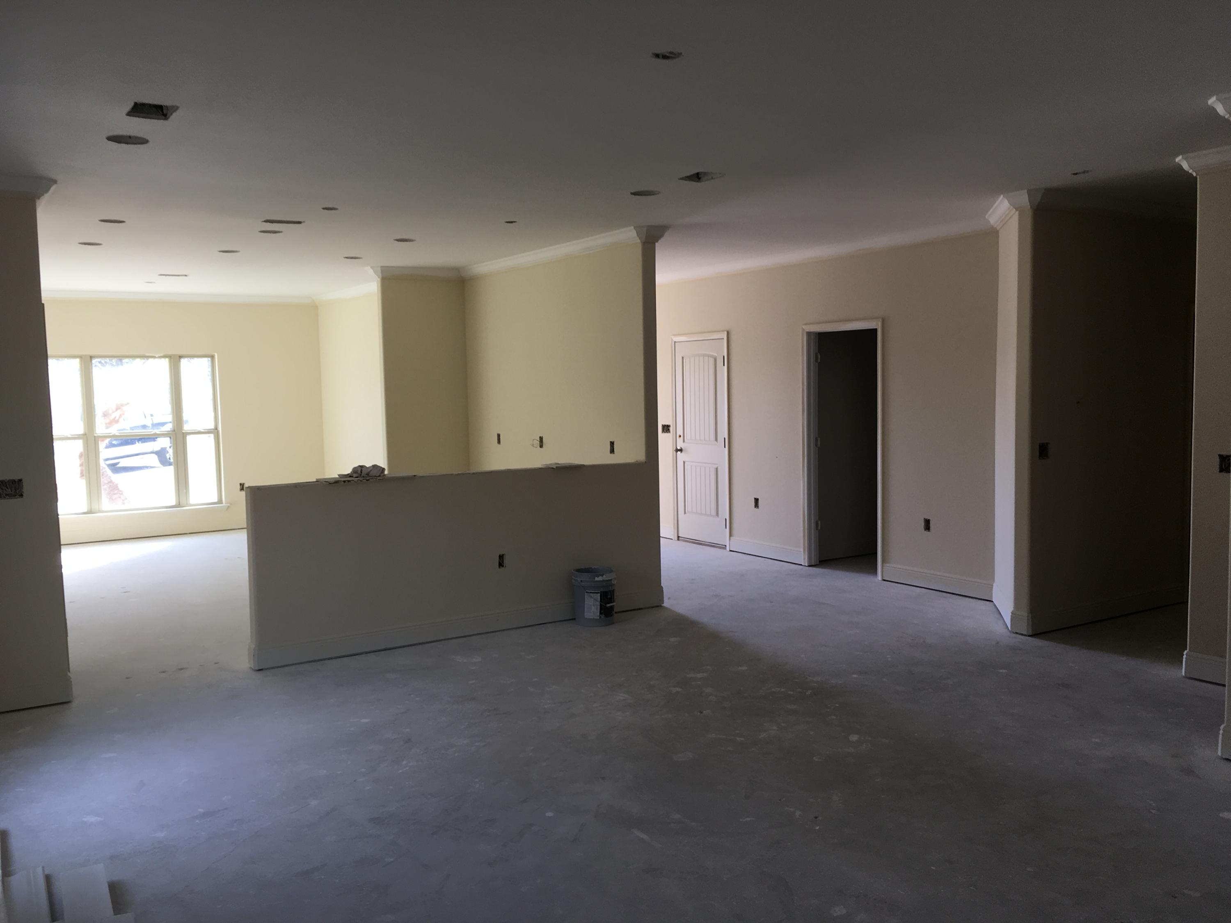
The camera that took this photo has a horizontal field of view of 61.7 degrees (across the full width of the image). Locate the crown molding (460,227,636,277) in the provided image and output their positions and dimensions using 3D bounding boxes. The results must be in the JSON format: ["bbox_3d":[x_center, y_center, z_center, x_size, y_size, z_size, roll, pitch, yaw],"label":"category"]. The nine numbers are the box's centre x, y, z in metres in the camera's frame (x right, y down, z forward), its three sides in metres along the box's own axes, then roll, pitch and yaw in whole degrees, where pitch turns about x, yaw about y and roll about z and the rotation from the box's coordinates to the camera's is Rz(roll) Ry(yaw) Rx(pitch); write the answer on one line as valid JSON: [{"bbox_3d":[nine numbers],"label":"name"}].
[{"bbox_3d":[-0.669,-1.693,8.604,0.090,0.100,3.164,-4,5,-32],"label":"crown molding"}]

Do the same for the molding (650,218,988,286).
[{"bbox_3d":[1.489,-1.772,9.081,0.090,0.100,4.371,-4,5,-32],"label":"molding"}]

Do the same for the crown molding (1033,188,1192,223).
[{"bbox_3d":[3.338,-1.624,6.717,1.906,0.100,0.090,-4,5,-32],"label":"crown molding"}]

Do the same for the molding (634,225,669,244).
[{"bbox_3d":[0.262,-1.610,7.304,0.283,0.100,0.090,-4,5,-32],"label":"molding"}]

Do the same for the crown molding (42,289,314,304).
[{"bbox_3d":[-4.870,-1.850,11.665,3.033,0.100,0.090,-4,5,-32],"label":"crown molding"}]

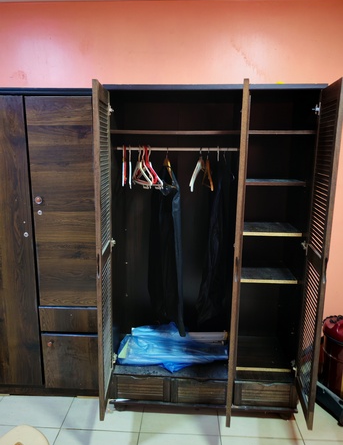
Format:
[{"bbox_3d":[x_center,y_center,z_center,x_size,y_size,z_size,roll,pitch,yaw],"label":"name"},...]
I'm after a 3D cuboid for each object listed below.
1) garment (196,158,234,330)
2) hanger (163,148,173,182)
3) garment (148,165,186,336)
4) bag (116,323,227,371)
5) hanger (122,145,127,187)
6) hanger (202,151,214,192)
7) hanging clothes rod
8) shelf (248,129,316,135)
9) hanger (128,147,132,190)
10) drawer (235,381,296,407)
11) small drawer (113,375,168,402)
[{"bbox_3d":[0.278,0.128,2.324,0.170,1.060,0.420,-1,11,-7],"label":"garment"},{"bbox_3d":[-0.032,-0.344,2.249,0.028,0.240,0.410,-4,12,-21],"label":"hanger"},{"bbox_3d":[-0.037,0.152,2.339,0.110,1.070,0.430,-5,12,-28],"label":"garment"},{"bbox_3d":[0.019,0.850,2.484,0.730,0.155,0.380,1,11,2],"label":"bag"},{"bbox_3d":[-0.293,-0.368,2.252,0.018,0.243,0.410,-1,11,-7],"label":"hanger"},{"bbox_3d":[0.229,-0.336,2.238,0.022,0.235,0.410,0,11,-4],"label":"hanger"},{"bbox_3d":[0.048,-0.454,2.224,0.755,0.026,0.026,1,11,2],"label":"hanging clothes rod"},{"bbox_3d":[0.620,-0.534,2.182,0.370,0.023,0.480,1,11,2],"label":"shelf"},{"bbox_3d":[-0.259,-0.357,2.252,0.018,0.243,0.410,-1,11,-7],"label":"hanger"},{"bbox_3d":[0.603,1.040,2.452,0.375,0.170,0.420,1,11,2],"label":"drawer"},{"bbox_3d":[-0.180,1.023,2.486,0.365,0.170,0.420,1,11,2],"label":"small drawer"}]

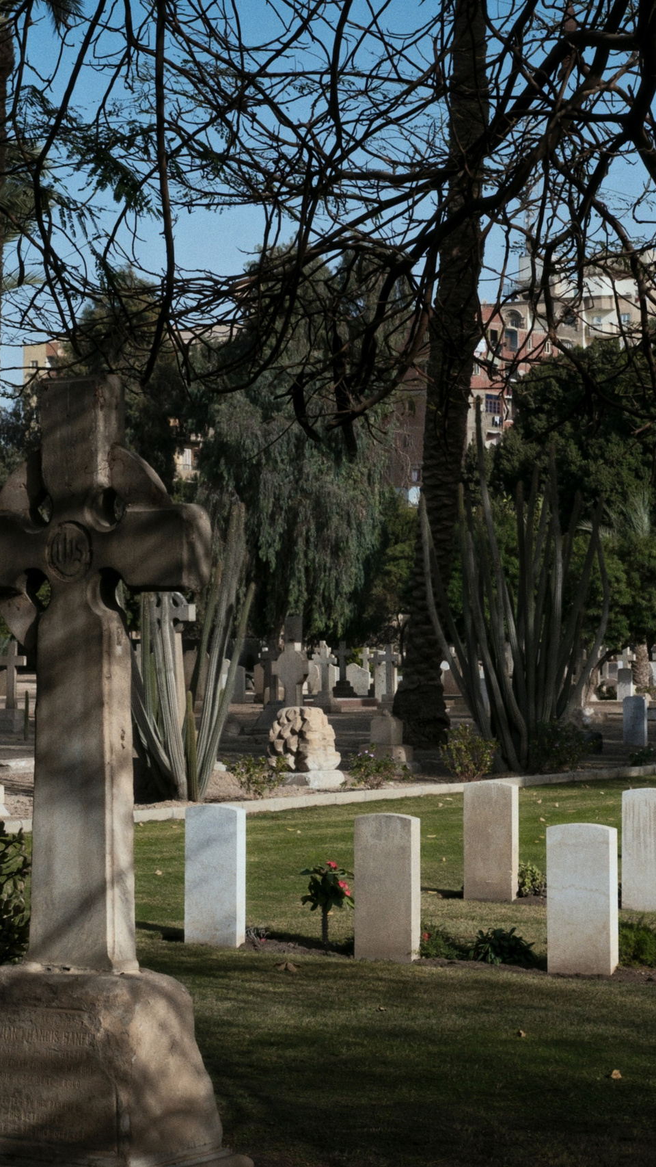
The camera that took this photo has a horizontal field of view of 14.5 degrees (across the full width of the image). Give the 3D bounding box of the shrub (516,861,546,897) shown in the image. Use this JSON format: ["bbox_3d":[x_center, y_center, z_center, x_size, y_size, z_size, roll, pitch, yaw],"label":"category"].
[{"bbox_3d":[1.425,2.055,17.900,0.240,0.271,0.240,0,-1,0],"label":"shrub"}]

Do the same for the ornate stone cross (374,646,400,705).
[{"bbox_3d":[1.284,1.971,55.000,0.560,1.314,0.220,-1,-1,33],"label":"ornate stone cross"}]

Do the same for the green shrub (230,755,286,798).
[{"bbox_3d":[-0.740,1.988,26.800,0.570,0.450,0.520,0,-1,0],"label":"green shrub"}]

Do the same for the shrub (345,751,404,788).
[{"bbox_3d":[0.536,2.144,29.700,0.700,0.441,0.580,0,-1,0],"label":"shrub"}]

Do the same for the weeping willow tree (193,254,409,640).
[{"bbox_3d":[-0.762,-3.196,70.000,5.900,11.520,5.900,0,-1,0],"label":"weeping willow tree"}]

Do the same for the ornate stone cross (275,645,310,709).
[{"bbox_3d":[-0.429,1.089,30.500,0.460,0.769,0.160,-1,-1,33],"label":"ornate stone cross"}]

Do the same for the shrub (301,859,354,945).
[{"bbox_3d":[-0.004,1.818,14.650,0.325,0.485,0.310,0,-1,0],"label":"shrub"}]

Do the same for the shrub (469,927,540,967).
[{"bbox_3d":[0.999,2.028,14.602,0.400,0.220,0.360,0,-1,0],"label":"shrub"}]

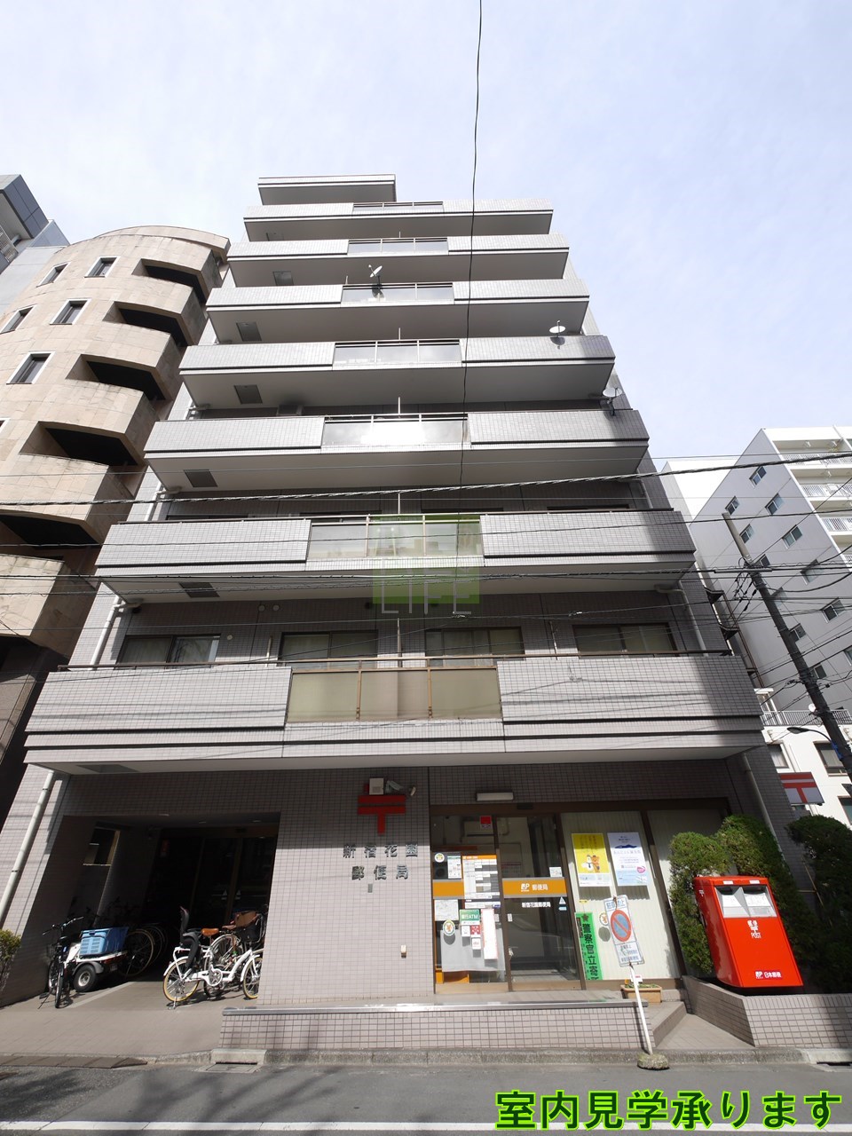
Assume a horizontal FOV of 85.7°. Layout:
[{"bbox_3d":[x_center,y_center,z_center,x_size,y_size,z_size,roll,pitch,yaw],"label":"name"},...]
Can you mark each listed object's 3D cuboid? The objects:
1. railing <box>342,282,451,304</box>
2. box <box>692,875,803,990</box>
[{"bbox_3d":[-0.883,-8.756,14.573,3.540,1.070,0.080,-1,-32,0],"label":"railing"},{"bbox_3d":[4.261,4.858,6.203,0.810,1.170,0.570,-1,-32,0],"label":"box"}]

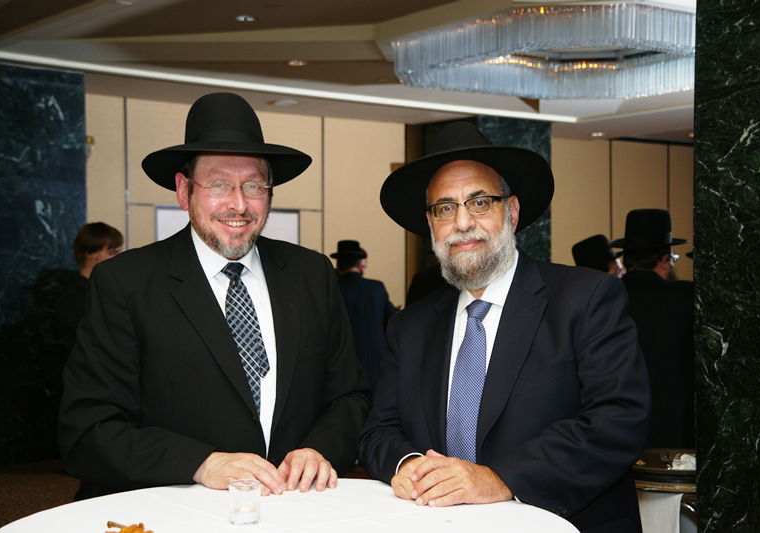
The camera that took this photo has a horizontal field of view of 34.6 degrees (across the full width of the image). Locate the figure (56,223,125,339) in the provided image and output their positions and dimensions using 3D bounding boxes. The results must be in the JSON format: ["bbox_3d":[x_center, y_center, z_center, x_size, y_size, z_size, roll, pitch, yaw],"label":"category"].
[{"bbox_3d":[-1.210,0.660,5.200,0.380,1.690,0.480,0,0,-35],"label":"figure"}]

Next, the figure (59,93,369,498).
[{"bbox_3d":[-0.320,0.590,2.420,0.620,1.820,0.500,0,0,-20],"label":"figure"}]

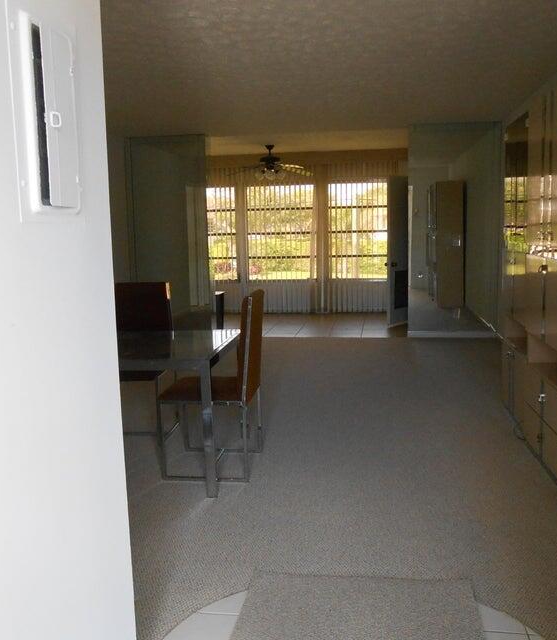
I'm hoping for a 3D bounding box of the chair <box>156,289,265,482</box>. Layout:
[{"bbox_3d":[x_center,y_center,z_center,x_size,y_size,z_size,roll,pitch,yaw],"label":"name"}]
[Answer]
[{"bbox_3d":[-0.351,0.341,3.581,0.527,0.983,0.510,0,8,8],"label":"chair"}]

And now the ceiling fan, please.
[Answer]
[{"bbox_3d":[-0.110,-2.223,9.054,1.270,0.475,1.270,0,8,8],"label":"ceiling fan"}]

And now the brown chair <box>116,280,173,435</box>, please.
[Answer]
[{"bbox_3d":[-0.991,0.254,4.360,0.508,0.982,0.495,0,8,8],"label":"brown chair"}]

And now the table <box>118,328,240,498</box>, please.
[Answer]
[{"bbox_3d":[-1.037,0.478,3.751,1.580,0.698,1.022,0,8,8],"label":"table"}]

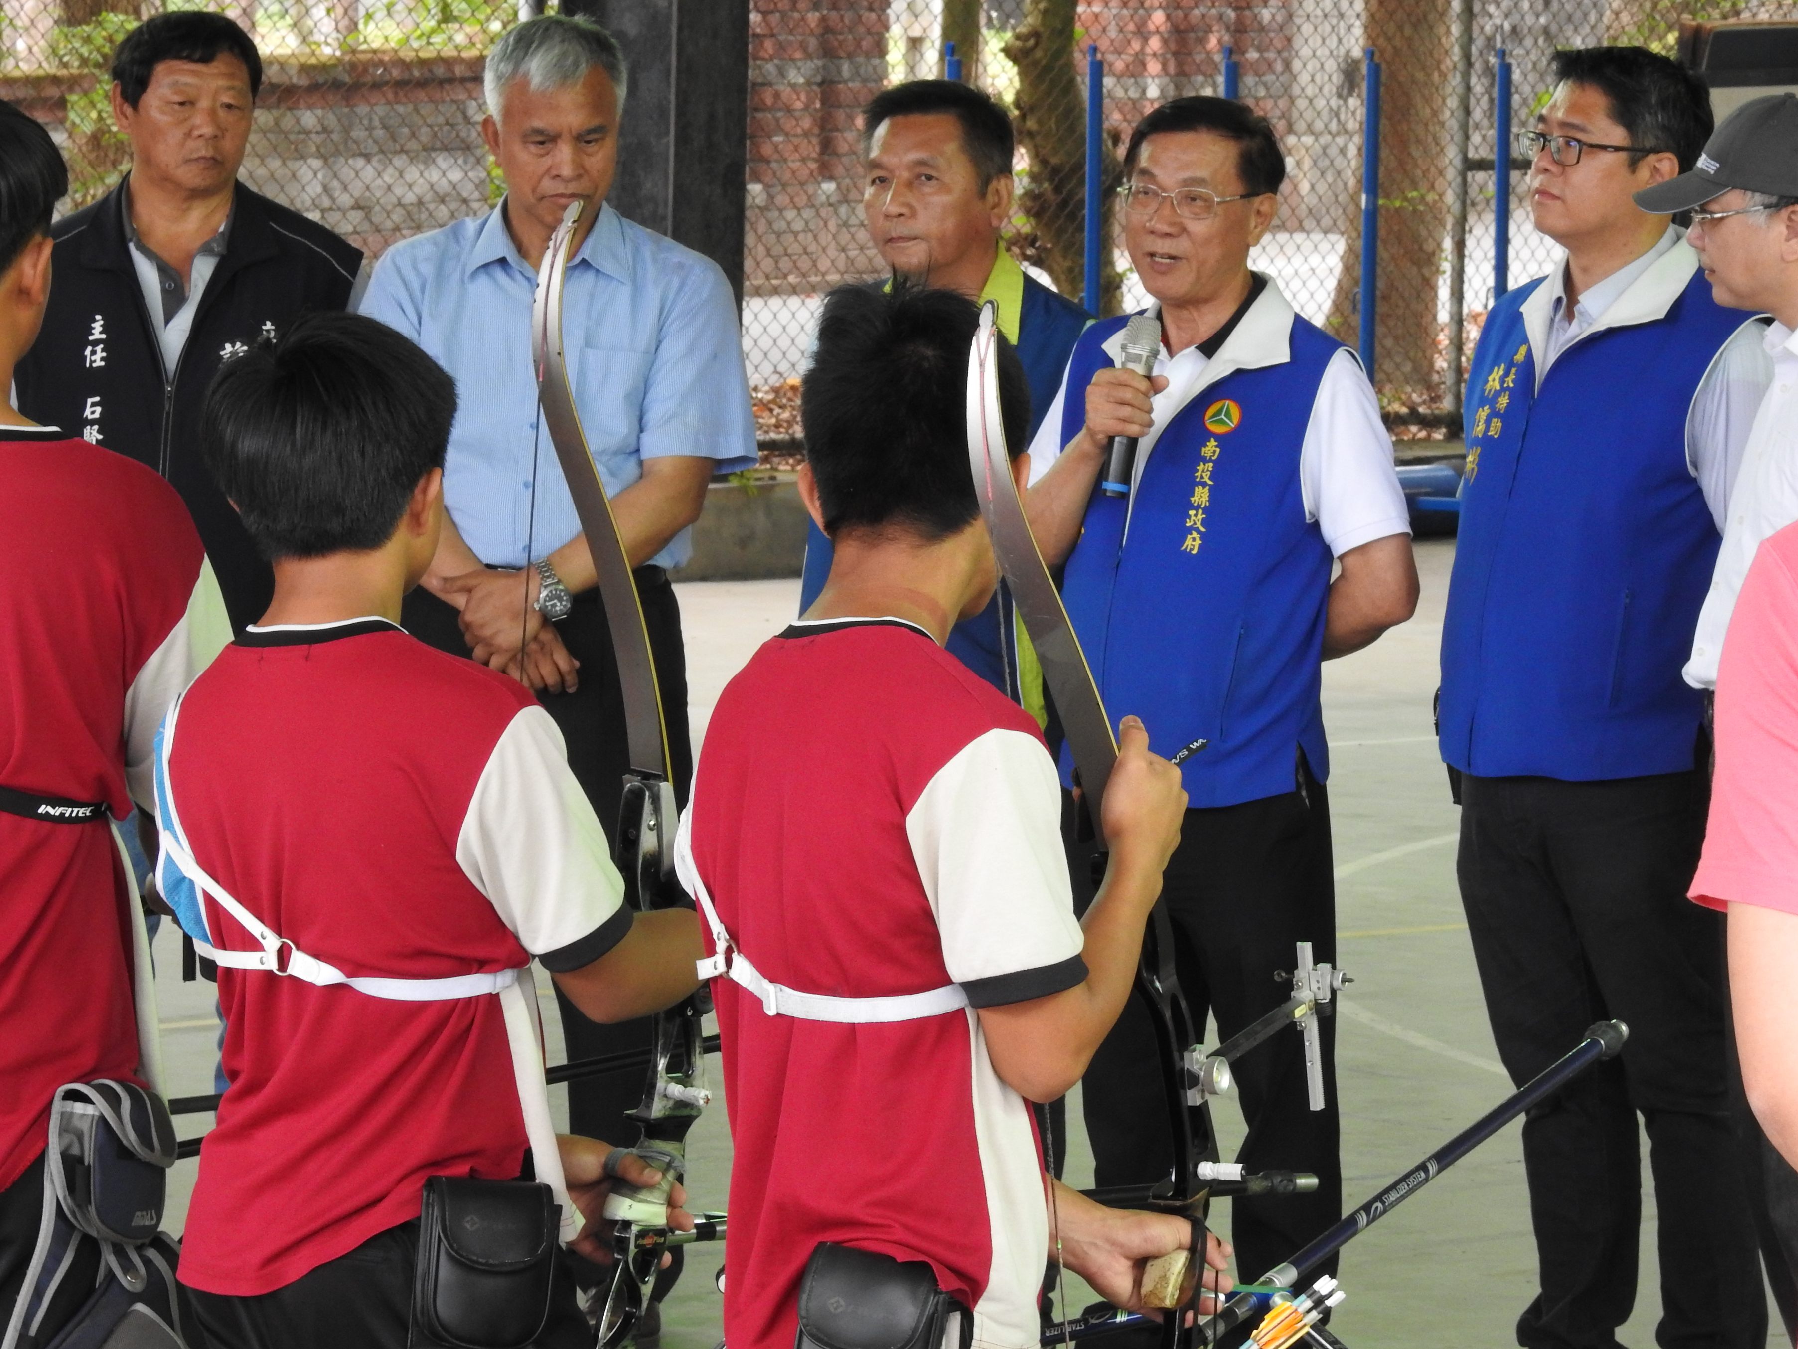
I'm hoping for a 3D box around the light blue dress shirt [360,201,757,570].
[{"bbox_3d":[-0.440,-0.370,12.250,0.520,0.490,0.270,2,7,8],"label":"light blue dress shirt"}]

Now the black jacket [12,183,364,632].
[{"bbox_3d":[-0.964,-0.337,13.000,0.490,0.680,0.280,2,7,8],"label":"black jacket"}]

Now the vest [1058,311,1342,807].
[{"bbox_3d":[0.383,-0.159,12.150,0.420,0.650,0.290,7,9,38],"label":"vest"}]

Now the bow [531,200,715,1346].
[{"bbox_3d":[-0.259,0.405,7.900,0.100,1.620,0.260,9,11,30],"label":"bow"}]

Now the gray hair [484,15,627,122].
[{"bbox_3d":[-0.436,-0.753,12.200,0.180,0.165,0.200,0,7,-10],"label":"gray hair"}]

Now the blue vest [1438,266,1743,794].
[{"bbox_3d":[0.880,-0.203,12.100,0.310,0.670,0.440,-1,7,-42],"label":"blue vest"}]

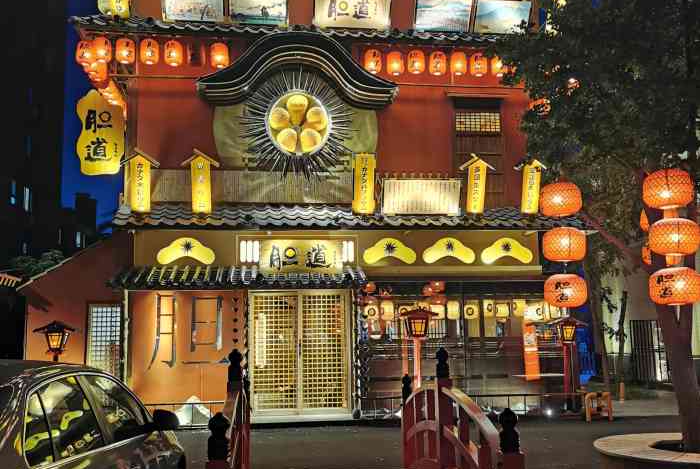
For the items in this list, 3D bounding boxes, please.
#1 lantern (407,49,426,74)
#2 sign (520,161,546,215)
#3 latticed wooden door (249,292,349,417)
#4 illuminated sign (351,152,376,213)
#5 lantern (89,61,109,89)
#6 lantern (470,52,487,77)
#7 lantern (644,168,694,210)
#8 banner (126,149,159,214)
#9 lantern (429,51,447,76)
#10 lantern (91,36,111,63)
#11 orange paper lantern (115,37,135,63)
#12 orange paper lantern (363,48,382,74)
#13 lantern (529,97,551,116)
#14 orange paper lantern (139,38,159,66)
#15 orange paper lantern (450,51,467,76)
[{"bbox_3d":[1.190,-3.097,13.029,0.320,0.445,0.320,0,-7,-7],"label":"lantern"},{"bbox_3d":[3.182,-0.823,12.731,0.460,0.930,0.160,0,7,-8],"label":"sign"},{"bbox_3d":[-0.829,1.936,11.944,1.657,2.010,0.100,0,-8,-8],"label":"latticed wooden door"},{"bbox_3d":[0.260,-0.914,13.042,0.400,1.020,0.150,0,5,-7],"label":"illuminated sign"},{"bbox_3d":[-4.510,-2.868,13.055,0.300,0.430,0.300,0,-8,-7],"label":"lantern"},{"bbox_3d":[2.409,-3.165,13.594,0.317,0.412,0.317,0,-8,-7],"label":"lantern"},{"bbox_3d":[3.185,-0.449,7.286,0.480,0.400,0.480,0,-7,-7],"label":"lantern"},{"bbox_3d":[-3.593,-0.905,12.541,0.580,1.050,0.220,0,5,-7],"label":"banner"},{"bbox_3d":[1.571,-3.071,13.070,0.320,0.445,0.320,0,-7,-7],"label":"lantern"},{"bbox_3d":[-4.000,-2.984,11.778,0.295,0.385,0.295,0,-8,-8],"label":"lantern"},{"bbox_3d":[-3.641,-2.975,11.825,0.295,0.385,0.295,0,-8,-8],"label":"orange paper lantern"},{"bbox_3d":[0.391,-2.935,12.355,0.295,0.385,0.295,0,-8,-8],"label":"orange paper lantern"},{"bbox_3d":[4.194,-2.881,16.065,0.330,0.412,0.330,0,-8,-7],"label":"lantern"},{"bbox_3d":[-3.526,-3.228,12.842,0.326,0.410,0.326,0,-8,-7],"label":"orange paper lantern"},{"bbox_3d":[1.962,-3.091,13.162,0.300,0.430,0.300,0,-8,-7],"label":"orange paper lantern"}]

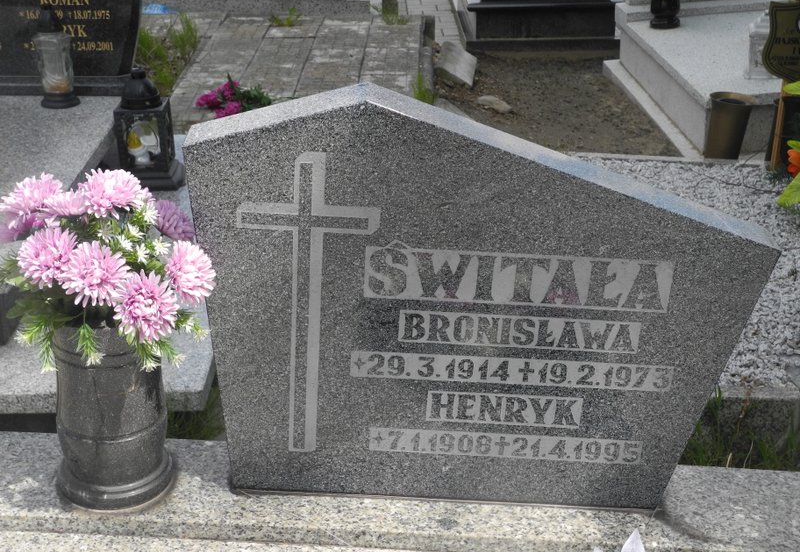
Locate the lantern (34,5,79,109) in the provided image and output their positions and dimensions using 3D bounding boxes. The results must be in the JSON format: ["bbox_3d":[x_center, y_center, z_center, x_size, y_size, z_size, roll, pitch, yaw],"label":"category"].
[{"bbox_3d":[-1.013,-0.649,3.746,0.116,0.290,0.116,-6,24,-14],"label":"lantern"}]

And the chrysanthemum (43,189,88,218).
[{"bbox_3d":[-0.457,-0.098,1.747,0.078,0.048,0.078,-8,6,-17],"label":"chrysanthemum"}]

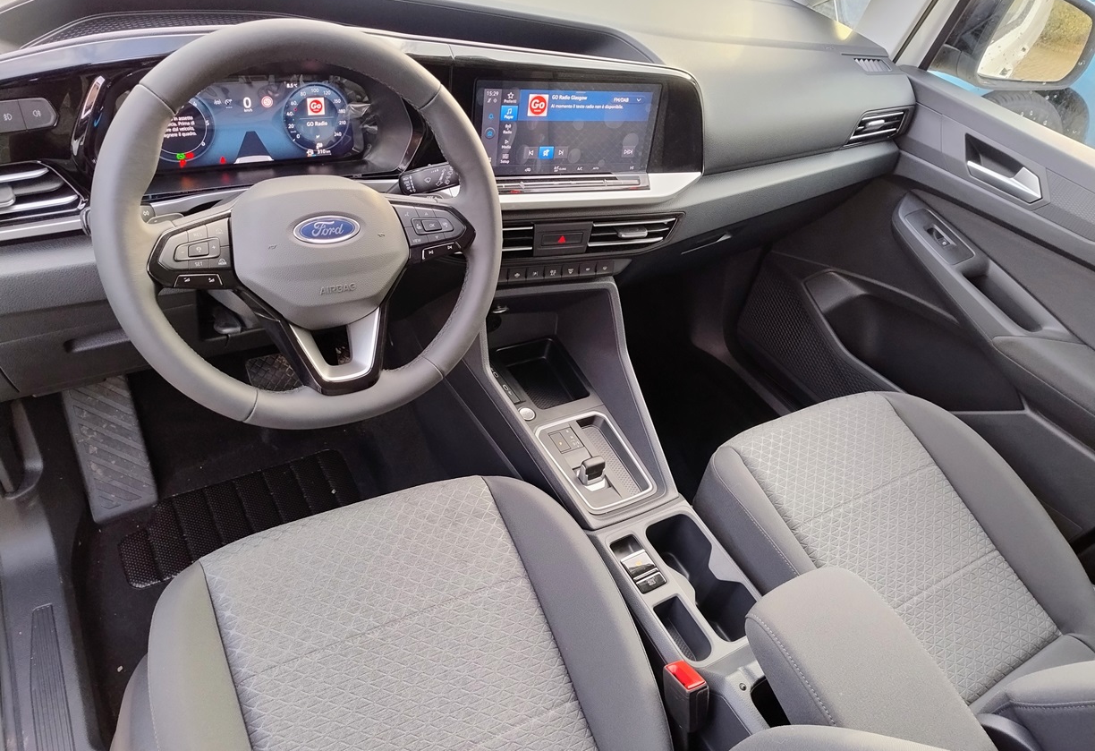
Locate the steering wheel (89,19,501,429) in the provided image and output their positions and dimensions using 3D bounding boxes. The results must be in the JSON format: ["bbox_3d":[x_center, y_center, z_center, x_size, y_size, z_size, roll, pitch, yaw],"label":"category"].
[{"bbox_3d":[-0.220,-0.135,0.726,0.370,0.370,0.100,-9,15,-31],"label":"steering wheel"}]

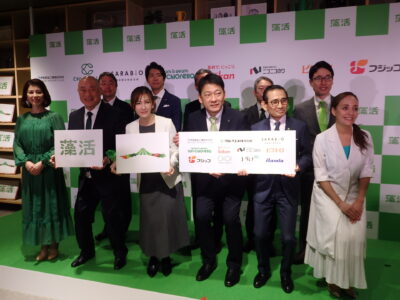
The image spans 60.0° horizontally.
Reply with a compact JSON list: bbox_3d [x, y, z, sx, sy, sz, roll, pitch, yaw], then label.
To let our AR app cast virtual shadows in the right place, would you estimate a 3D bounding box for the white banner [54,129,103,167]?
[{"bbox_3d":[-0.969,-0.010,2.772,0.420,0.297,0.012,-1,-1,11],"label":"white banner"}]

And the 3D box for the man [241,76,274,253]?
[{"bbox_3d":[0.597,0.144,3.276,0.470,1.660,0.310,2,6,15],"label":"man"}]

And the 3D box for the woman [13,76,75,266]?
[{"bbox_3d":[-1.370,0.183,3.123,0.500,1.611,0.380,1,6,10],"label":"woman"}]

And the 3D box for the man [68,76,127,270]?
[{"bbox_3d":[-0.863,0.196,2.991,0.520,1.610,0.450,2,6,17],"label":"man"}]

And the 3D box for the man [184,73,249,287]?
[{"bbox_3d":[0.134,0.226,2.711,0.520,1.610,0.430,2,6,18],"label":"man"}]

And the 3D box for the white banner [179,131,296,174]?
[{"bbox_3d":[0.240,0.018,2.463,0.850,0.300,0.015,0,3,21],"label":"white banner"}]

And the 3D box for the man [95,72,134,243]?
[{"bbox_3d":[-0.927,0.074,3.603,0.510,1.733,0.330,1,6,10],"label":"man"}]

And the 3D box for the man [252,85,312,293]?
[{"bbox_3d":[0.620,0.284,2.600,0.500,1.520,0.420,2,6,17],"label":"man"}]

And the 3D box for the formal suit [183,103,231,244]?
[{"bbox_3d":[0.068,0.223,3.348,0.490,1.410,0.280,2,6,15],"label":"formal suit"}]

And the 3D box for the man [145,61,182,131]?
[{"bbox_3d":[-0.420,0.044,3.480,0.500,1.818,0.320,1,6,12],"label":"man"}]

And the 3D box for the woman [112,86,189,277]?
[{"bbox_3d":[-0.380,0.256,2.858,0.540,1.520,0.460,1,6,9],"label":"woman"}]

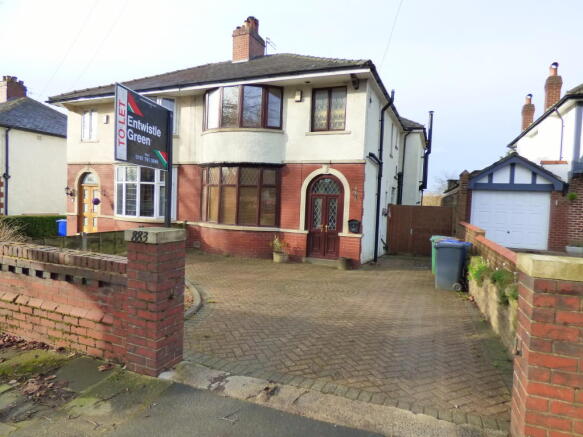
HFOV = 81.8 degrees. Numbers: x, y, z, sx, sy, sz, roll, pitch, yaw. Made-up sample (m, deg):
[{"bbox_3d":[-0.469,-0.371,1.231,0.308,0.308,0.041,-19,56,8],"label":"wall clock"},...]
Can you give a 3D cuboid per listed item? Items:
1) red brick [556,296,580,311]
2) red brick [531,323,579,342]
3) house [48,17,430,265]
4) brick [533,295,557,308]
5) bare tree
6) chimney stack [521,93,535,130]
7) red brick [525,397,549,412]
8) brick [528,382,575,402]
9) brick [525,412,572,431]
[{"bbox_3d":[1.568,0.471,1.960,0.105,0.075,0.170,3,4,19],"label":"red brick"},{"bbox_3d":[1.500,0.643,1.955,0.215,0.075,0.105,3,4,19],"label":"red brick"},{"bbox_3d":[-1.626,-4.046,16.161,13.800,10.000,10.600,3,4,23],"label":"house"},{"bbox_3d":[1.462,0.467,1.996,0.105,0.075,0.170,3,4,19],"label":"brick"},{"bbox_3d":[17.375,-2.821,38.000,3.600,5.500,3.600,3,4,23],"label":"bare tree"},{"bbox_3d":[11.772,-5.337,16.800,0.500,1.900,0.550,3,4,23],"label":"chimney stack"},{"bbox_3d":[1.450,1.073,2.033,0.105,0.075,0.190,3,4,19],"label":"red brick"},{"bbox_3d":[1.491,0.990,1.971,0.215,0.075,0.105,3,4,19],"label":"brick"},{"bbox_3d":[1.486,1.163,1.979,0.215,0.075,0.105,3,4,19],"label":"brick"}]

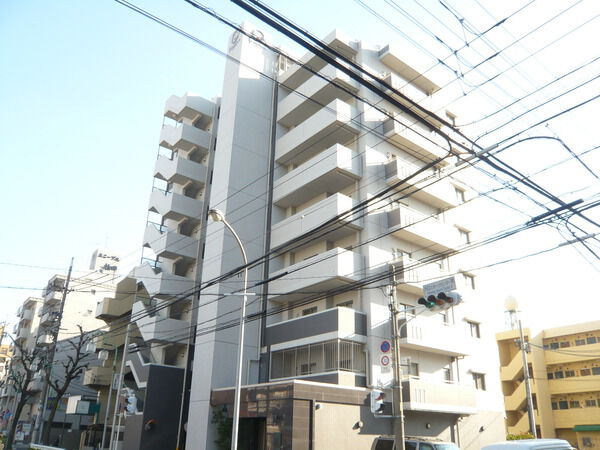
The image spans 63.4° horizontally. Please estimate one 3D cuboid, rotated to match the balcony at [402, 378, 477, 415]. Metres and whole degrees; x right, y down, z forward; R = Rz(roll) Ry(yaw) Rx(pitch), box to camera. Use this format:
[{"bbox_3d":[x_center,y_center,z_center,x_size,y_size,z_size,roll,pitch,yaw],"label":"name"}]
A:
[{"bbox_3d":[6.550,8.234,23.205,4.919,1.270,0.870,19,-29,-34],"label":"balcony"}]

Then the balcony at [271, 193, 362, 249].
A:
[{"bbox_3d":[0.745,0.109,26.004,1.660,1.403,5.520,19,-29,-34],"label":"balcony"}]

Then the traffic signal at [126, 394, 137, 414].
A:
[{"bbox_3d":[-7.746,8.266,22.310,0.380,0.800,0.380,18,-28,-34],"label":"traffic signal"}]

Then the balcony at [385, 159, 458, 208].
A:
[{"bbox_3d":[6.965,-2.218,28.200,5.050,1.300,1.090,18,-28,-34],"label":"balcony"}]

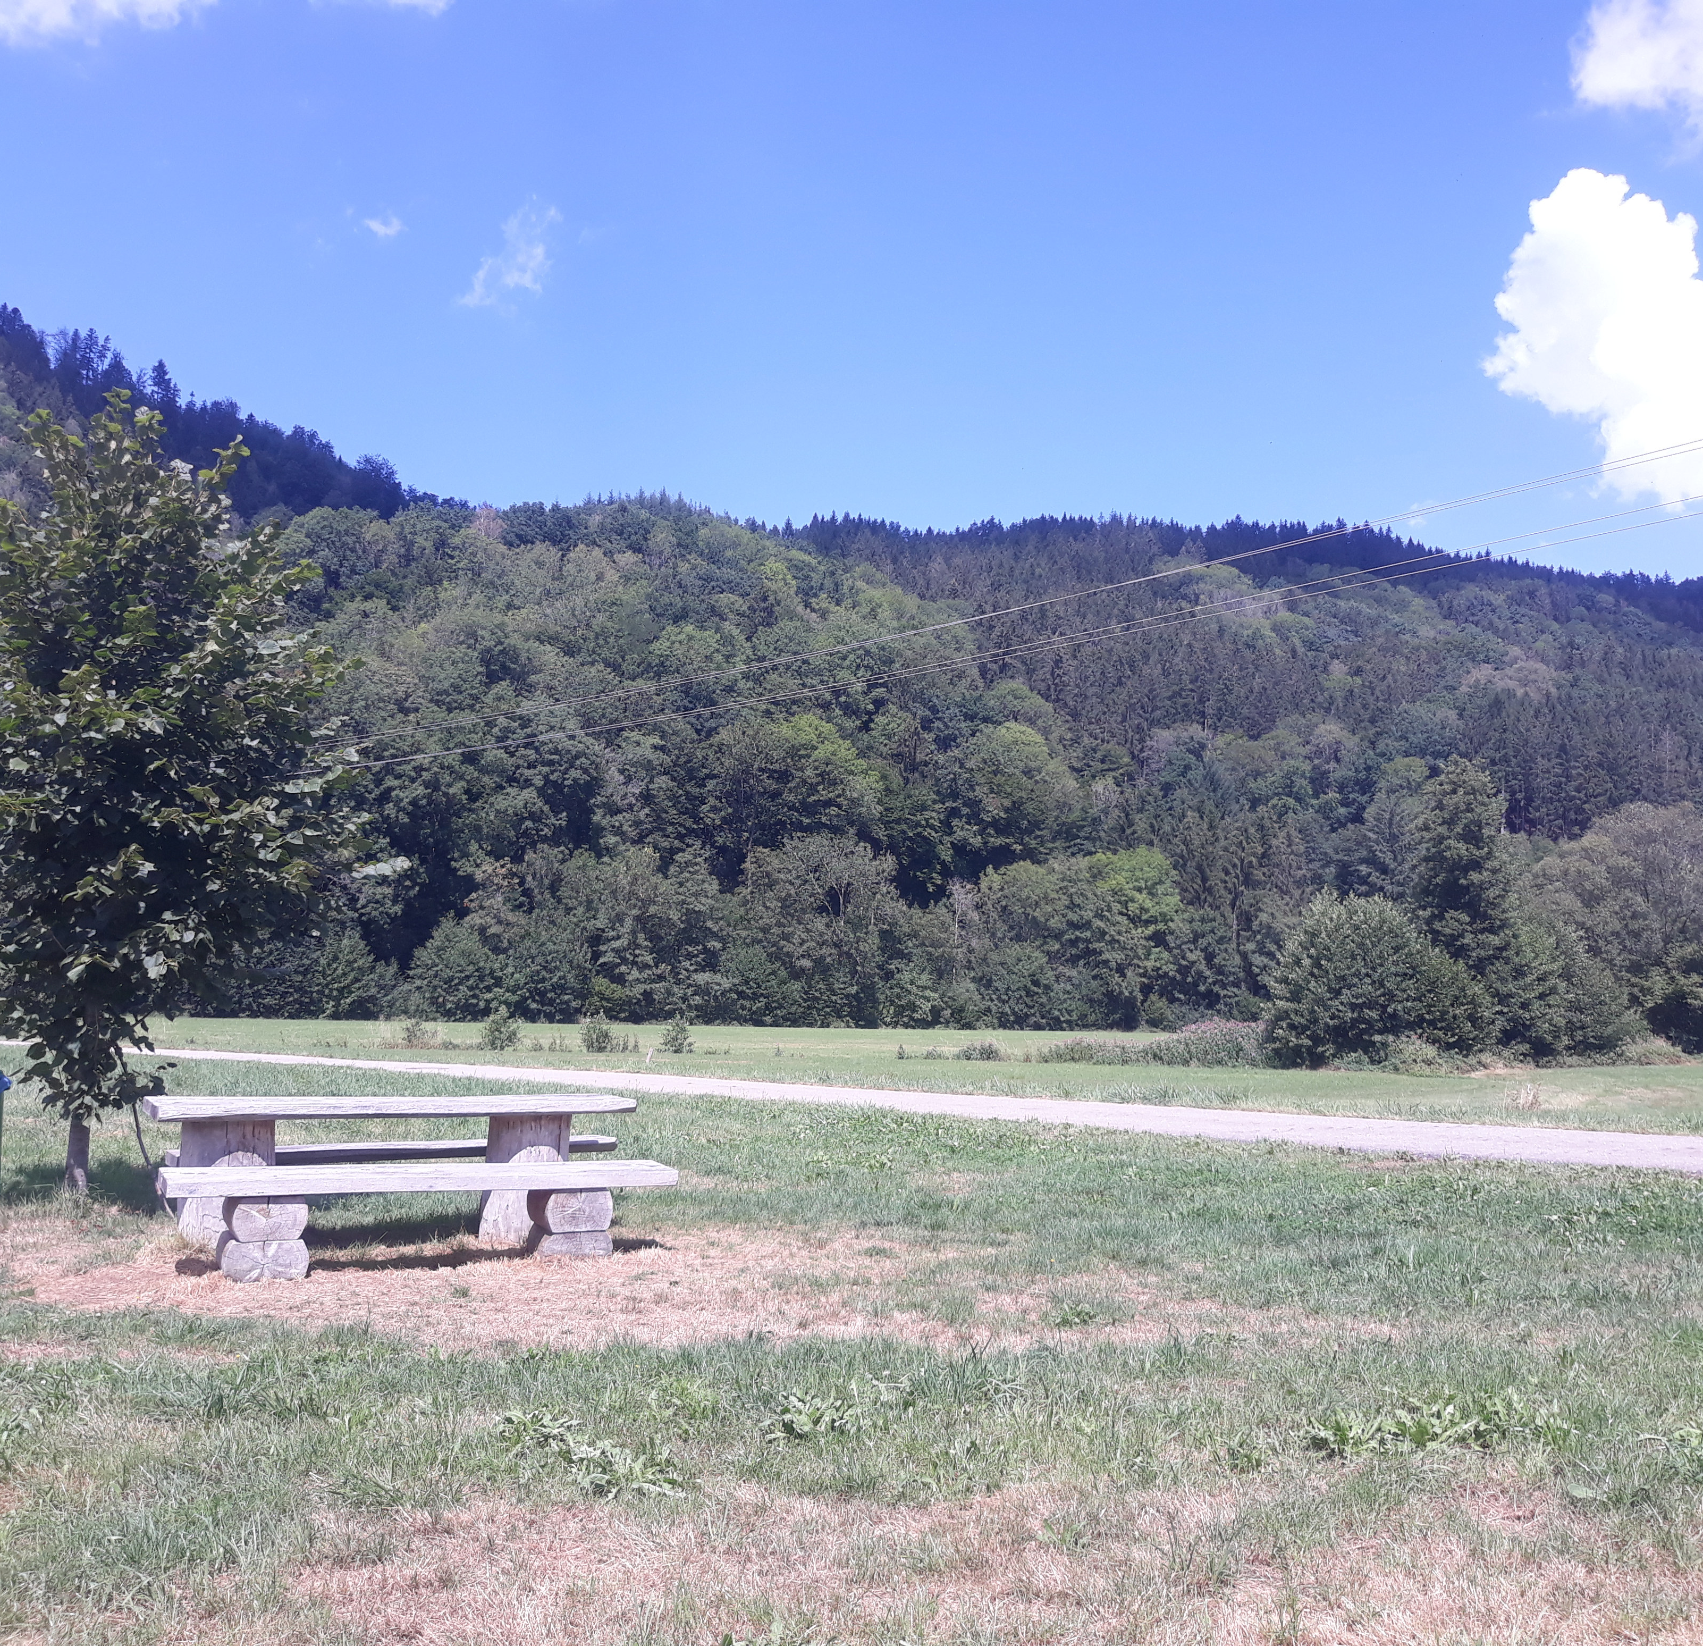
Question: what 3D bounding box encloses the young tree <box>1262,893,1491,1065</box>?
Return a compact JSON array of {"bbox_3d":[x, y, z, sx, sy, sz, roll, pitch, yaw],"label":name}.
[{"bbox_3d":[11.487,3.415,37.358,4.978,3.802,4.600,1,-5,0],"label":"young tree"}]

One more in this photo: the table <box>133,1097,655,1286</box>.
[{"bbox_3d":[-2.400,1.868,9.159,2.519,0.761,1.836,4,-6,-26],"label":"table"}]

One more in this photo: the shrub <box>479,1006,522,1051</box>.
[{"bbox_3d":[-9.255,5.407,45.182,1.176,1.168,1.150,1,-5,0],"label":"shrub"}]

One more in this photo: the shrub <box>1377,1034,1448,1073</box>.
[{"bbox_3d":[11.212,4.628,34.231,1.406,0.782,1.200,1,-5,0],"label":"shrub"}]

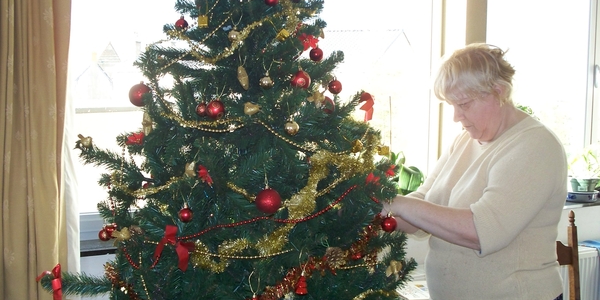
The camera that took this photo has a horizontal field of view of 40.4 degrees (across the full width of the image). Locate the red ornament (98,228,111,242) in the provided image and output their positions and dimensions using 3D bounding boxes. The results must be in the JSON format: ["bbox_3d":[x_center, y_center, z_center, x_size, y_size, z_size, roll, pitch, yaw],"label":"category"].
[{"bbox_3d":[-0.508,0.222,2.120,0.031,0.034,0.031,1,4,0],"label":"red ornament"}]

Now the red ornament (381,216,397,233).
[{"bbox_3d":[0.226,0.190,2.080,0.038,0.045,0.038,1,4,0],"label":"red ornament"}]

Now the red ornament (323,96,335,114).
[{"bbox_3d":[0.069,-0.112,2.040,0.042,0.044,0.042,1,4,0],"label":"red ornament"}]

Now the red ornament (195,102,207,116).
[{"bbox_3d":[-0.250,-0.104,2.050,0.030,0.033,0.030,1,5,0],"label":"red ornament"}]

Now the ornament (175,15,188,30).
[{"bbox_3d":[-0.287,-0.309,1.980,0.032,0.035,0.032,1,4,0],"label":"ornament"}]

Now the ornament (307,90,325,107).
[{"bbox_3d":[0.041,-0.130,2.070,0.046,0.044,0.022,0,5,-9],"label":"ornament"}]

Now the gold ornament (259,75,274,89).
[{"bbox_3d":[-0.081,-0.164,1.980,0.036,0.036,0.036,0,5,-2],"label":"gold ornament"}]

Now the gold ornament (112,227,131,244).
[{"bbox_3d":[-0.456,0.218,2.080,0.047,0.042,0.028,1,4,11],"label":"gold ornament"}]

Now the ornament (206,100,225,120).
[{"bbox_3d":[-0.209,-0.100,2.020,0.045,0.048,0.045,1,5,0],"label":"ornament"}]

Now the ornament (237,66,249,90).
[{"bbox_3d":[-0.145,-0.183,2.070,0.027,0.062,0.025,-12,4,0],"label":"ornament"}]

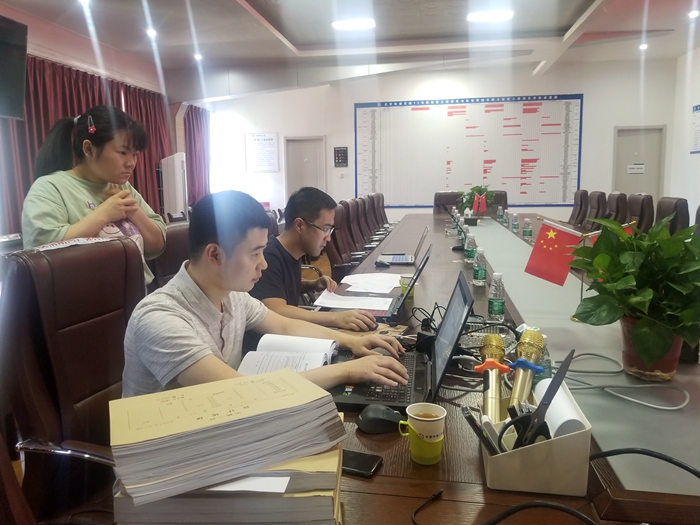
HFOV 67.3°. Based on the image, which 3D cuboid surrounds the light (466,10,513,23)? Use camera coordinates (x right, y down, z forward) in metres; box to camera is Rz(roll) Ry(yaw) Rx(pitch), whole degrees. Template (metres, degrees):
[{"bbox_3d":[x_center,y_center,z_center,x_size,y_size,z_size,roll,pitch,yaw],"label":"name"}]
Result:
[{"bbox_3d":[1.742,-3.078,6.529,0.570,0.070,0.460,1,9,10],"label":"light"}]

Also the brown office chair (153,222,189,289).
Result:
[{"bbox_3d":[-0.592,0.337,2.672,0.680,1.080,0.620,0,9,10],"label":"brown office chair"}]

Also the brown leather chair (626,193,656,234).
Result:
[{"bbox_3d":[2.502,-0.096,5.080,0.680,1.080,0.620,0,9,10],"label":"brown leather chair"}]

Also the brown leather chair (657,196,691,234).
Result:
[{"bbox_3d":[2.604,-0.029,4.736,0.660,1.080,0.600,1,9,10],"label":"brown leather chair"}]

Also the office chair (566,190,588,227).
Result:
[{"bbox_3d":[3.113,-0.498,7.727,0.660,1.080,0.600,1,9,10],"label":"office chair"}]

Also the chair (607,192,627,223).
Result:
[{"bbox_3d":[2.858,-0.263,6.226,0.660,1.080,0.600,1,9,10],"label":"chair"}]

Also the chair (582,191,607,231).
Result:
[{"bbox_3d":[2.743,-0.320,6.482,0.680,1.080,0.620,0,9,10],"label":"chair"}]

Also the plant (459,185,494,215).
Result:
[{"bbox_3d":[1.736,-0.836,7.189,0.480,0.415,0.450,0,9,10],"label":"plant"}]

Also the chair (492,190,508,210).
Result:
[{"bbox_3d":[2.214,-0.569,8.289,0.600,1.080,0.660,1,9,10],"label":"chair"}]

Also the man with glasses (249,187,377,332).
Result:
[{"bbox_3d":[-0.181,0.331,2.108,0.700,1.250,0.520,0,9,10],"label":"man with glasses"}]

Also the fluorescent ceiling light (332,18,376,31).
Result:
[{"bbox_3d":[0.065,-3.462,7.616,0.600,0.070,0.330,0,9,10],"label":"fluorescent ceiling light"}]

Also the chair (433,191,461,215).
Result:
[{"bbox_3d":[1.573,-0.575,8.398,0.600,1.080,0.660,1,9,10],"label":"chair"}]

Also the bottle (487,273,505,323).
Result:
[{"bbox_3d":[0.549,0.127,1.962,0.062,0.173,0.062,0,9,10],"label":"bottle"}]

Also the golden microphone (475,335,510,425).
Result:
[{"bbox_3d":[0.276,0.248,1.018,0.062,0.235,0.060,0,6,10],"label":"golden microphone"}]

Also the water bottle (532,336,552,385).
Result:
[{"bbox_3d":[0.455,0.237,1.269,0.062,0.173,0.062,0,9,10],"label":"water bottle"}]

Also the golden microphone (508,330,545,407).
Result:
[{"bbox_3d":[0.322,0.249,1.026,0.062,0.235,0.060,15,9,7],"label":"golden microphone"}]

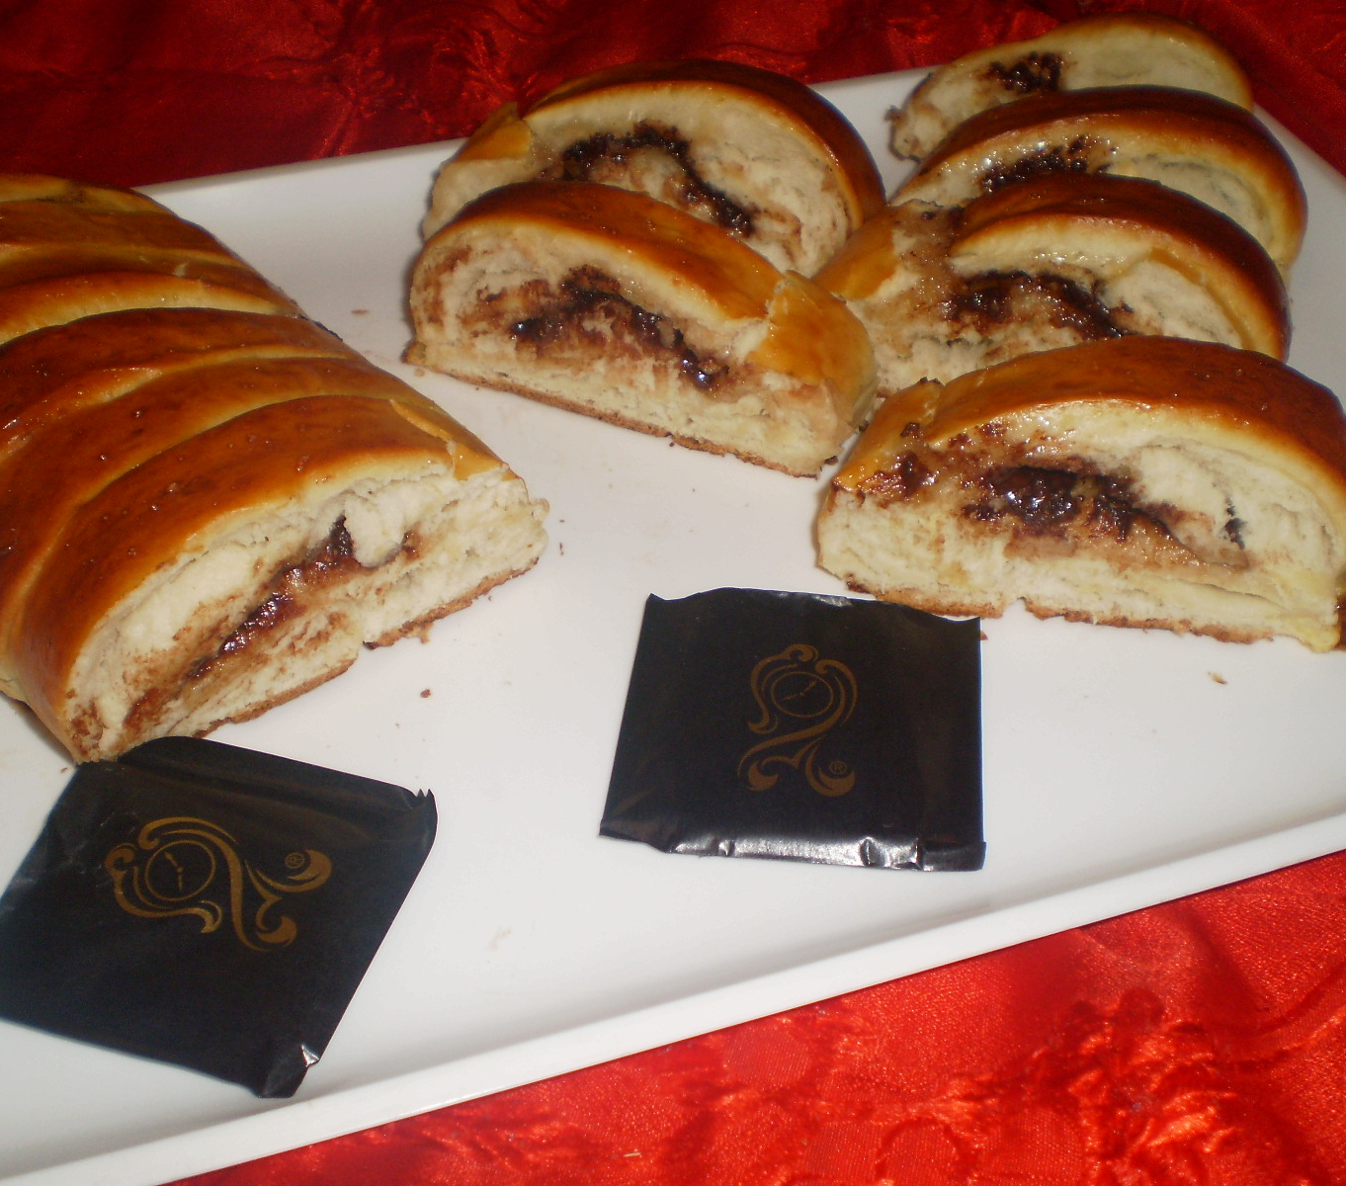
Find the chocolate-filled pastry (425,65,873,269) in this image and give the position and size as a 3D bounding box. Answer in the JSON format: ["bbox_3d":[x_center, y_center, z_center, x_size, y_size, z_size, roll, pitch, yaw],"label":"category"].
[{"bbox_3d":[-0.004,-0.090,0.346,0.095,0.042,0.016,4,44,6],"label":"chocolate-filled pastry"}]

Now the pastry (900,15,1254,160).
[{"bbox_3d":[0.094,-0.117,0.378,0.084,0.034,0.015,0,43,1],"label":"pastry"}]

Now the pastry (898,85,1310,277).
[{"bbox_3d":[0.088,-0.085,0.336,0.083,0.039,0.019,8,45,8],"label":"pastry"}]

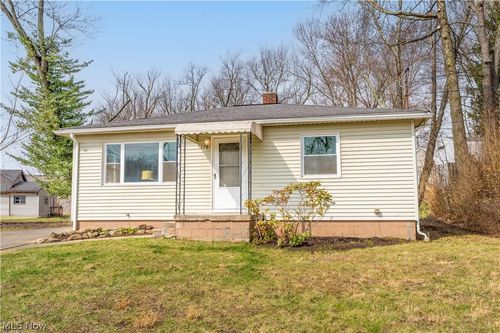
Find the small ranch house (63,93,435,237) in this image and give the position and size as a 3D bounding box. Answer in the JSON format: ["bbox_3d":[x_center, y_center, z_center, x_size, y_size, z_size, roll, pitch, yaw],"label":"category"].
[{"bbox_3d":[0.170,-0.220,15.100,10.400,4.850,9.000,-2,-4,11],"label":"small ranch house"}]

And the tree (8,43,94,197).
[{"bbox_3d":[-11.600,-2.250,24.500,5.500,10.400,5.300,-1,-4,0],"label":"tree"}]

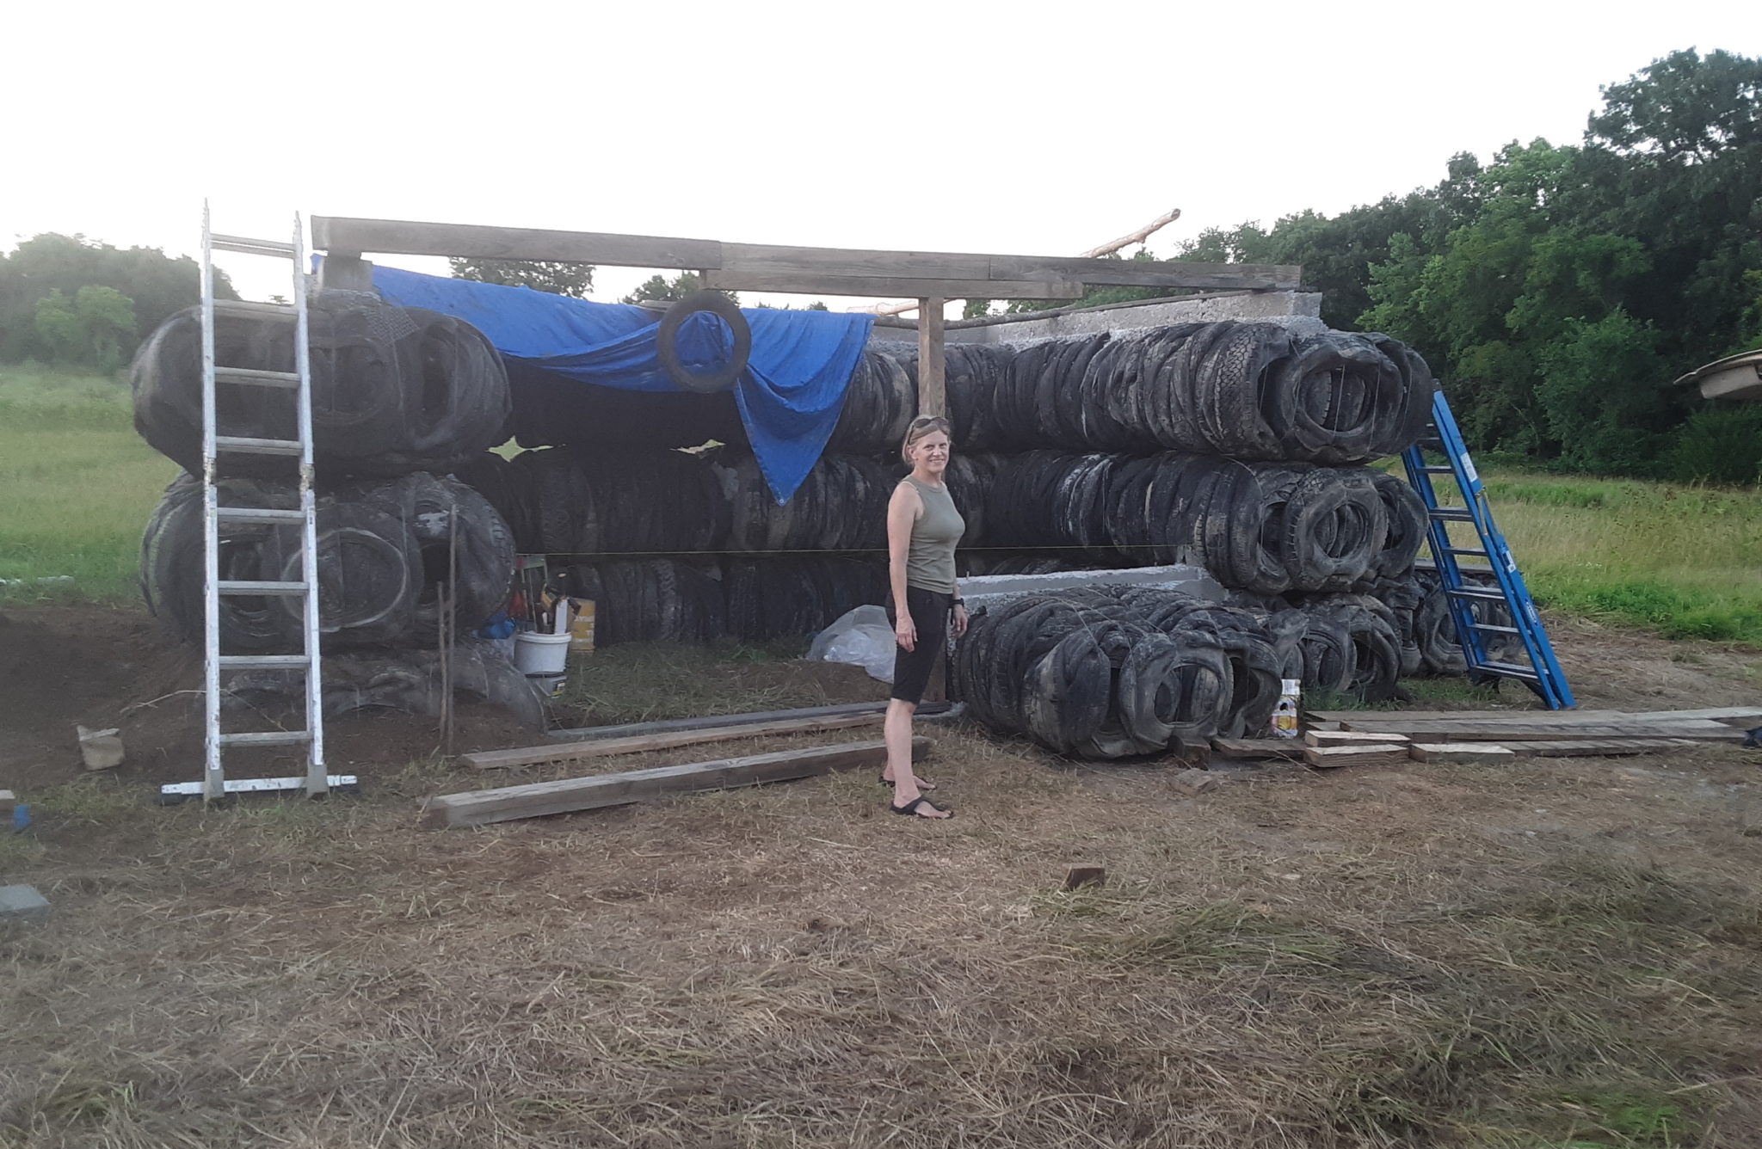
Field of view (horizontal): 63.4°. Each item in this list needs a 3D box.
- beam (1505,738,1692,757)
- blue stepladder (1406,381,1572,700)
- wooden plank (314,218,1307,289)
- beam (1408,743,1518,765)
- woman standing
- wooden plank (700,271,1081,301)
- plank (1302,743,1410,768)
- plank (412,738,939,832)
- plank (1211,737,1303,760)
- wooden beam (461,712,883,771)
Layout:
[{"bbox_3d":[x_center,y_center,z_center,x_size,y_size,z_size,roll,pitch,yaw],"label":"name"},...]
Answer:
[{"bbox_3d":[3.877,0.987,8.049,1.593,0.040,0.150,1,5,-21],"label":"beam"},{"bbox_3d":[3.922,-0.152,9.431,0.200,2.280,0.550,-31,17,-20],"label":"blue stepladder"},{"bbox_3d":[0.135,-1.673,7.625,6.045,0.150,0.100,-6,8,-33],"label":"wooden plank"},{"bbox_3d":[3.142,0.977,7.702,0.547,0.055,0.140,2,5,-15],"label":"beam"},{"bbox_3d":[0.174,0.171,6.042,0.310,1.680,0.450,3,7,32],"label":"woman standing"},{"bbox_3d":[0.118,-1.532,7.605,2.394,0.097,0.090,-6,8,-33],"label":"wooden plank"},{"bbox_3d":[2.490,0.950,7.506,0.637,0.055,0.140,1,5,-28],"label":"plank"},{"bbox_3d":[-0.731,0.872,6.115,2.414,0.090,0.140,-2,5,-41],"label":"plank"},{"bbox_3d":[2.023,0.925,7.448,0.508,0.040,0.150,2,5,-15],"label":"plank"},{"bbox_3d":[-0.870,0.797,6.928,2.394,0.038,0.150,-1,5,-40],"label":"wooden beam"}]

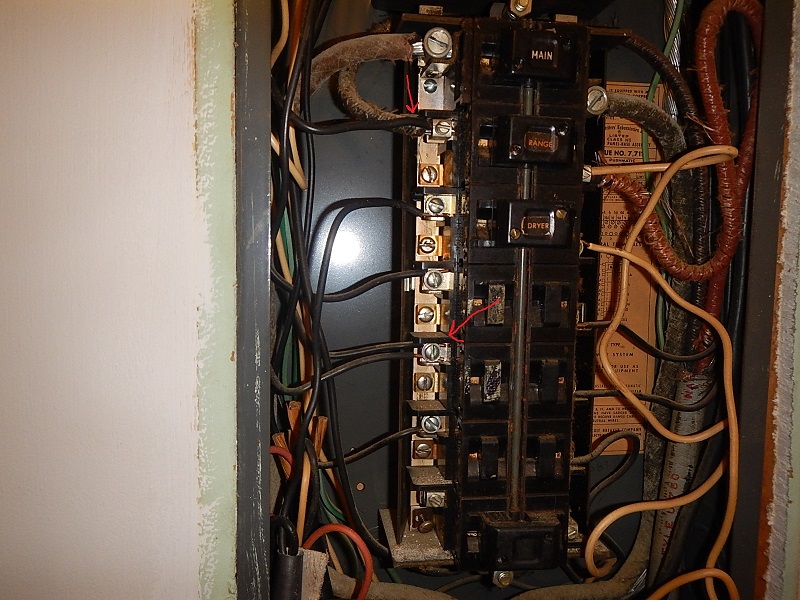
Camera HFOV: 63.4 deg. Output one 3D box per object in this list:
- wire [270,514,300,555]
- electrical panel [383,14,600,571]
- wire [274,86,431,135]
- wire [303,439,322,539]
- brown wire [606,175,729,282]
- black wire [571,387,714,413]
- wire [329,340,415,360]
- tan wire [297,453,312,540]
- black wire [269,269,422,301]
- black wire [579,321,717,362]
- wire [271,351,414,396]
[{"bbox_3d":[-0.066,0.135,0.373,0.017,0.023,0.016,1,3,-4],"label":"wire"},{"bbox_3d":[0.062,-0.004,0.457,0.140,0.356,0.078,1,3,-5],"label":"electrical panel"},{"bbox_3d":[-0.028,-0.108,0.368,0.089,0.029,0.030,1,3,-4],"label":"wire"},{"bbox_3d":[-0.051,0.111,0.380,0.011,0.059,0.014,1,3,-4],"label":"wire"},{"bbox_3d":[0.157,-0.042,0.381,0.070,0.064,0.032,1,3,-4],"label":"brown wire"},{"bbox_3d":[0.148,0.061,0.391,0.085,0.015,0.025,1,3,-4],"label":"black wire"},{"bbox_3d":[-0.017,0.029,0.378,0.049,0.012,0.014,1,3,-4],"label":"wire"},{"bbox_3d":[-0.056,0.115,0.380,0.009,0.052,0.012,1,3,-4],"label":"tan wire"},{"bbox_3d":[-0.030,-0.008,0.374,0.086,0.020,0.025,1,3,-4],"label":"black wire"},{"bbox_3d":[0.149,0.025,0.389,0.081,0.025,0.030,1,3,-4],"label":"black wire"},{"bbox_3d":[-0.034,0.043,0.377,0.082,0.027,0.028,1,3,-4],"label":"wire"}]

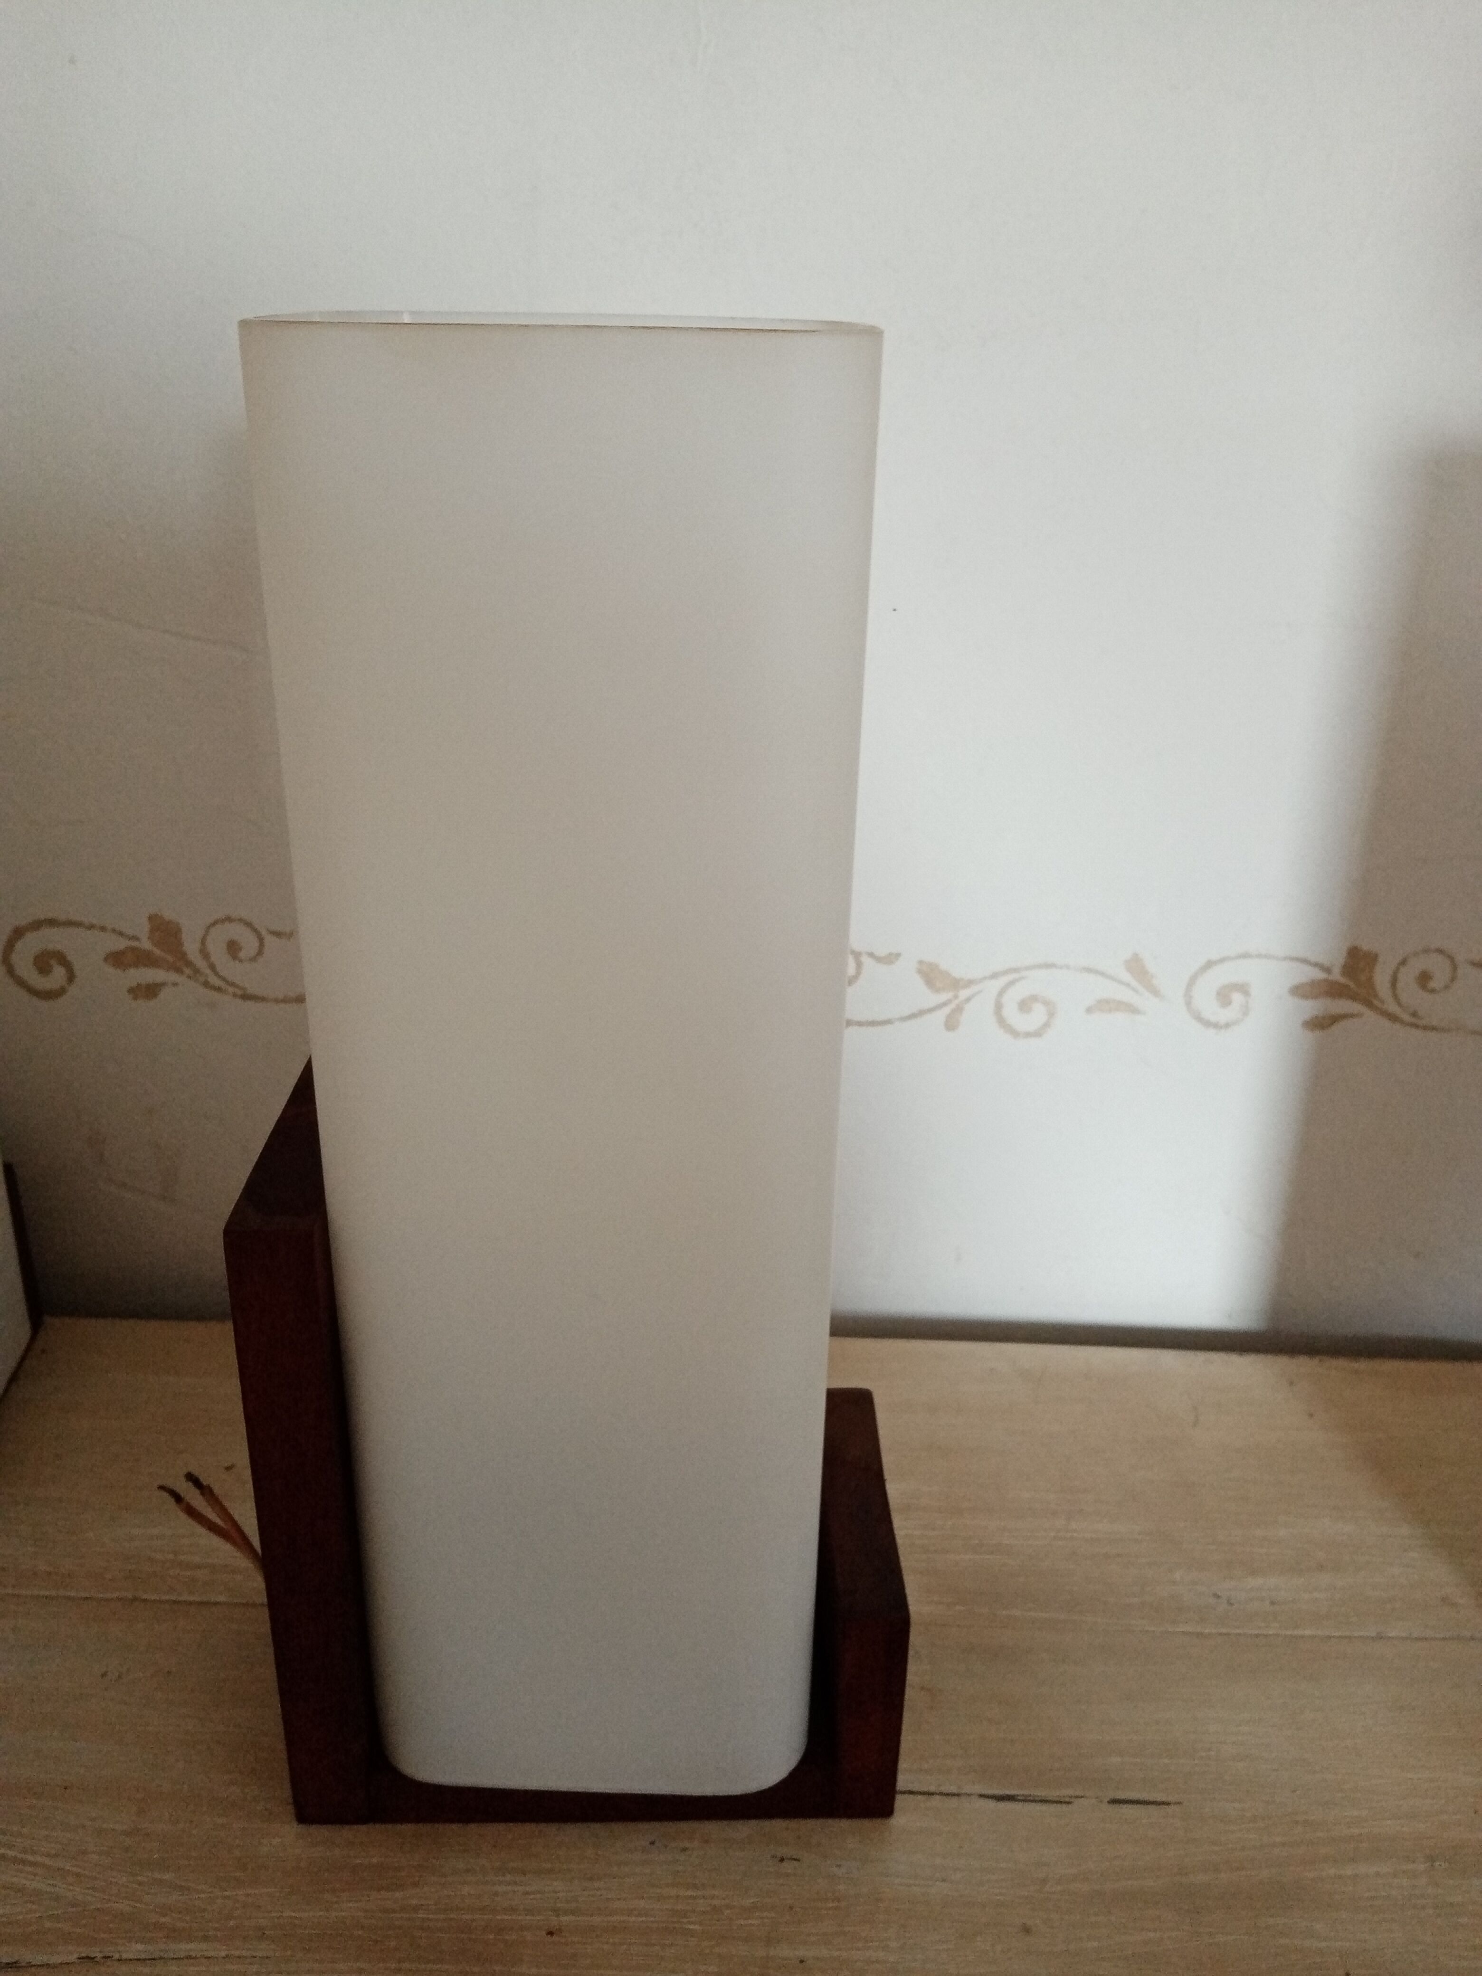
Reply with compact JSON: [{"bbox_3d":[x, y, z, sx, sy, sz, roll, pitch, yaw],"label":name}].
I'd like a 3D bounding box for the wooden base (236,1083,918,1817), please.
[{"bbox_3d":[-0.037,0.121,0.405,0.160,0.185,0.090,1,23,-2],"label":"wooden base"}]

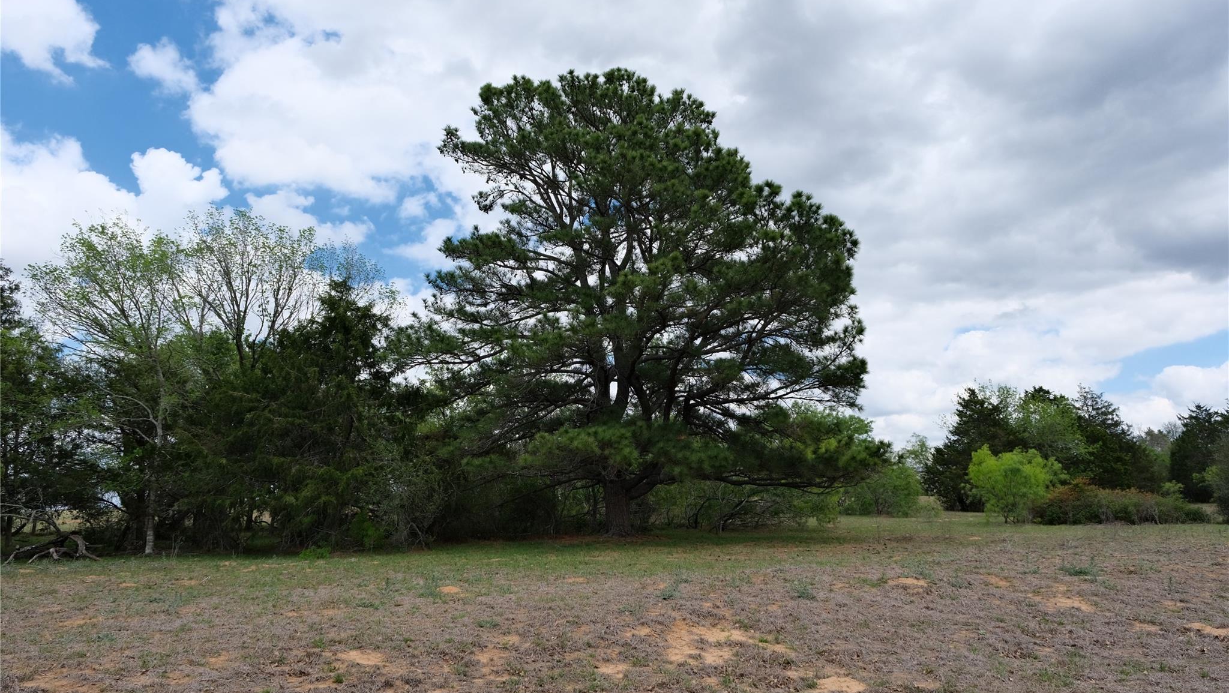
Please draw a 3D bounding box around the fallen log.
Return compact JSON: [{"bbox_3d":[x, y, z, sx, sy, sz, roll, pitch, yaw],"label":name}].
[{"bbox_3d":[-14.244,5.130,20.741,2.460,0.760,1.100,-1,-10,0],"label":"fallen log"}]

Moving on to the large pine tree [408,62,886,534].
[{"bbox_3d":[0.909,-2.104,30.358,16.900,17.720,16.500,-1,-10,2],"label":"large pine tree"}]

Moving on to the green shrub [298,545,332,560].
[{"bbox_3d":[-7.564,5.204,20.693,0.800,0.350,0.750,3,-11,-19],"label":"green shrub"}]

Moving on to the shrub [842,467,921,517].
[{"bbox_3d":[16.464,8.901,50.653,4.920,3.160,4.700,-4,-11,17],"label":"shrub"}]

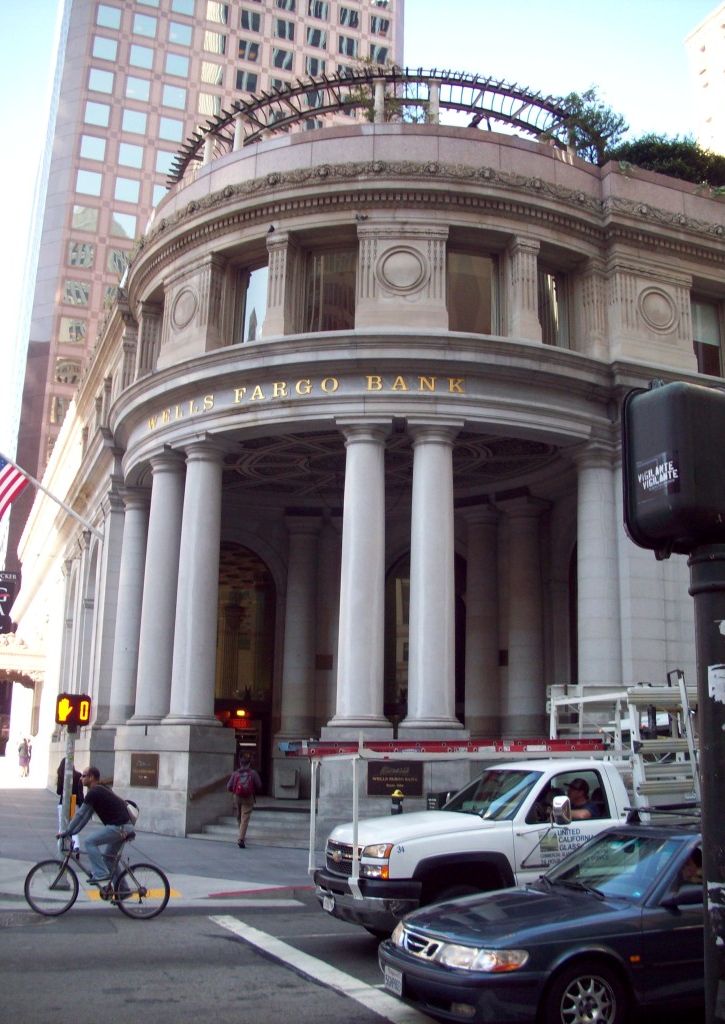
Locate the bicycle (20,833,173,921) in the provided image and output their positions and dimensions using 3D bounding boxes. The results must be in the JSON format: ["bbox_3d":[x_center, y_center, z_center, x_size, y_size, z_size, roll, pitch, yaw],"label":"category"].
[{"bbox_3d":[-3.217,4.462,13.486,1.770,1.020,0.600,2,-13,0],"label":"bicycle"}]

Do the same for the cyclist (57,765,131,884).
[{"bbox_3d":[-3.330,3.967,13.600,0.950,1.510,0.550,2,-13,0],"label":"cyclist"}]

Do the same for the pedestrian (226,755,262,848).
[{"bbox_3d":[-2.274,5.522,20.900,0.620,1.770,0.520,0,-12,7],"label":"pedestrian"}]

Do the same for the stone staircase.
[{"bbox_3d":[-1.940,6.340,22.052,2.850,0.660,1.400,-4,-13,22],"label":"stone staircase"}]

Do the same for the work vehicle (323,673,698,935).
[{"bbox_3d":[2.382,3.419,12.428,5.700,2.750,2.070,6,-13,-21],"label":"work vehicle"}]

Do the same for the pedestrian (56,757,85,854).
[{"bbox_3d":[-5.054,5.097,18.934,0.540,1.660,0.420,5,-12,-16],"label":"pedestrian"}]

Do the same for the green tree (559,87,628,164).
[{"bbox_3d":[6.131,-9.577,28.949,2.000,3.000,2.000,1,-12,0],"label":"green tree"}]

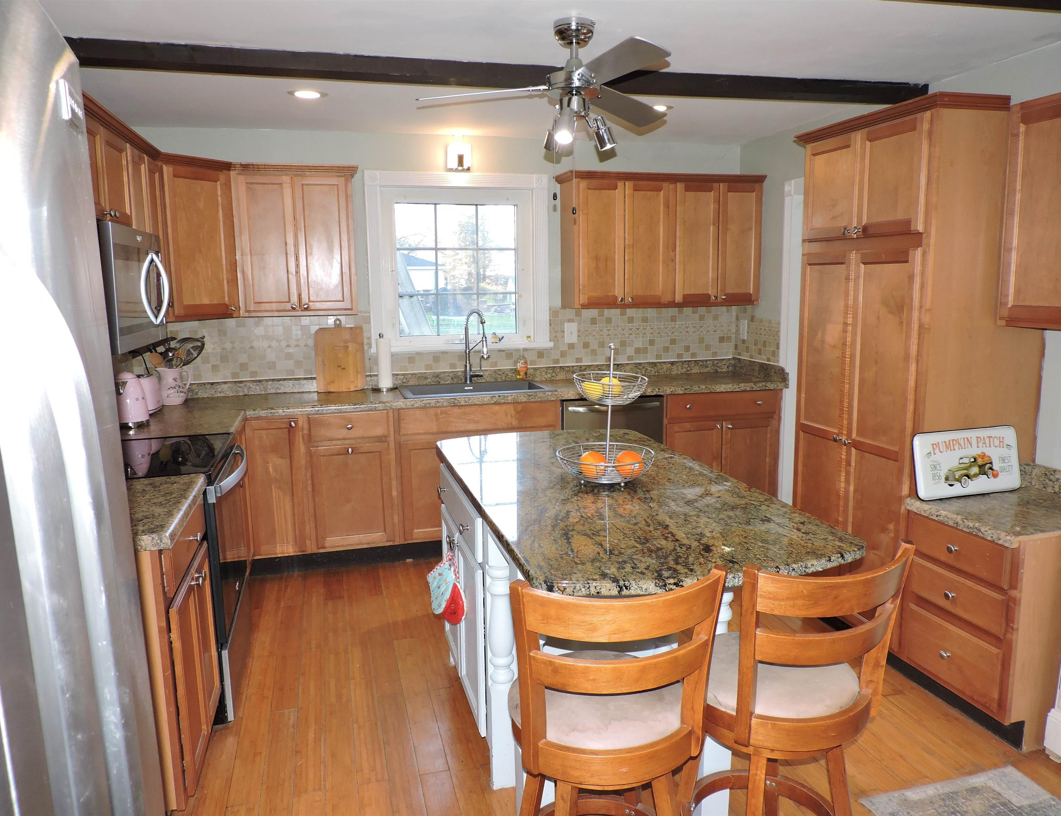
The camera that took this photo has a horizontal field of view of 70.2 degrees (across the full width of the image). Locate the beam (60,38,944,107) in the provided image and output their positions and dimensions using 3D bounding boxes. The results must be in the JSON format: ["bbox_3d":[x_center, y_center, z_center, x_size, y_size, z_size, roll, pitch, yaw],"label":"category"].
[{"bbox_3d":[0.006,-1.315,3.014,3.635,0.069,0.151,-3,11,-14],"label":"beam"}]

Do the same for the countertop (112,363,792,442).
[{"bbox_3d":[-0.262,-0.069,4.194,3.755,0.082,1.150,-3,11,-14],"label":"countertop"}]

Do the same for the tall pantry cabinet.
[{"bbox_3d":[1.587,-0.076,3.205,0.610,2.175,0.810,-3,11,-14],"label":"tall pantry cabinet"}]

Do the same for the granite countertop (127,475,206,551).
[{"bbox_3d":[-1.318,0.315,2.156,0.640,0.040,0.660,-3,10,-15],"label":"granite countertop"}]

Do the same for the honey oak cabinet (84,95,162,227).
[{"bbox_3d":[-1.670,-0.861,2.675,0.350,0.395,0.830,-3,10,-15],"label":"honey oak cabinet"}]

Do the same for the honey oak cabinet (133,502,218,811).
[{"bbox_3d":[-1.352,0.749,2.318,0.635,0.834,0.615,-3,11,-14],"label":"honey oak cabinet"}]

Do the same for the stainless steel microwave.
[{"bbox_3d":[-1.618,-0.429,2.719,0.425,0.427,0.752,-3,10,-15],"label":"stainless steel microwave"}]

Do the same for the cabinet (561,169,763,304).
[{"bbox_3d":[0.816,-1.044,4.748,1.275,0.804,0.360,-3,10,-15],"label":"cabinet"}]

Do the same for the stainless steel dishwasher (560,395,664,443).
[{"bbox_3d":[0.417,0.306,4.683,0.617,0.825,0.625,-3,11,-14],"label":"stainless steel dishwasher"}]

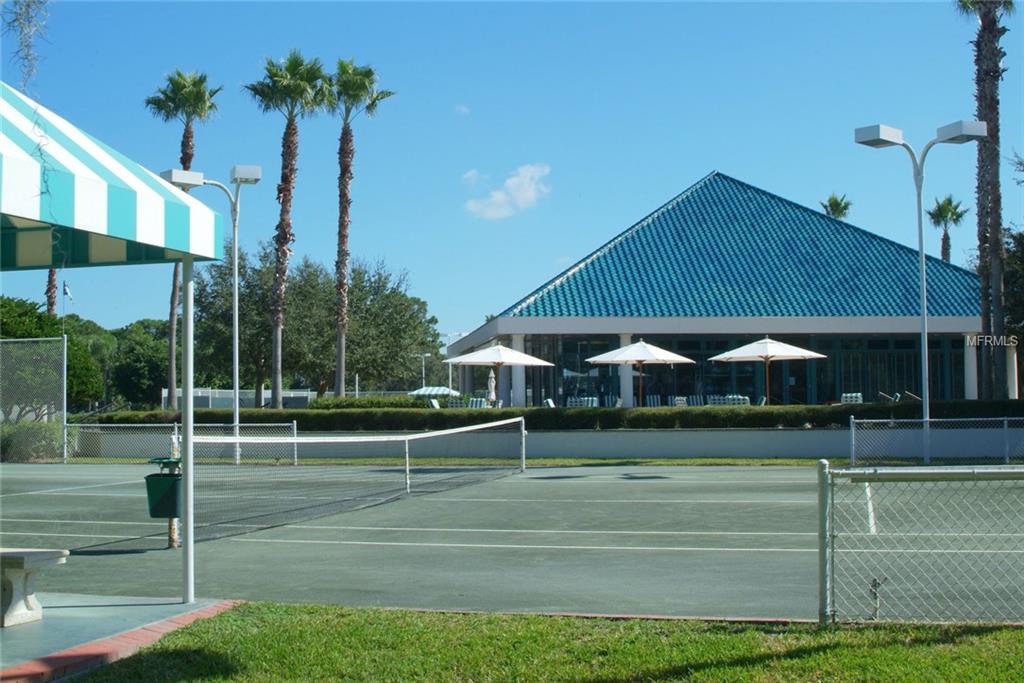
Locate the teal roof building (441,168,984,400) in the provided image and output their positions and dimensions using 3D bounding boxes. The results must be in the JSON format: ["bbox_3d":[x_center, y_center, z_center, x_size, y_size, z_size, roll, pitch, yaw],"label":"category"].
[{"bbox_3d":[8.548,-1.904,49.822,20.770,10.367,19.655,0,-3,-8],"label":"teal roof building"}]

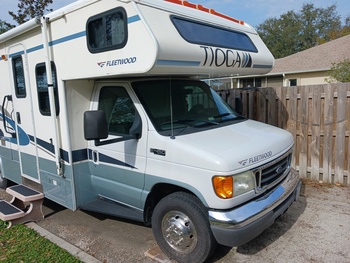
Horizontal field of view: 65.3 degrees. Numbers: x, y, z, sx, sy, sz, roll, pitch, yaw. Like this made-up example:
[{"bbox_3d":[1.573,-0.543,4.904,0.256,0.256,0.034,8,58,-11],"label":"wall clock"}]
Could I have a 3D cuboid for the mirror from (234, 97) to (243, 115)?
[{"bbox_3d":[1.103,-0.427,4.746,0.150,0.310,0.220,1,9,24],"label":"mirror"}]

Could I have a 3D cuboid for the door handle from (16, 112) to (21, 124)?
[{"bbox_3d":[-2.575,-0.212,4.491,0.090,0.195,0.045,5,11,40],"label":"door handle"}]

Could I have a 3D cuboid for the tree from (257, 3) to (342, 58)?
[{"bbox_3d":[13.346,-8.222,29.252,10.300,10.600,9.800,1,9,24],"label":"tree"}]

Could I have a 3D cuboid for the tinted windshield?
[{"bbox_3d":[0.242,-0.383,3.696,1.660,0.750,0.200,-11,-24,-49],"label":"tinted windshield"}]

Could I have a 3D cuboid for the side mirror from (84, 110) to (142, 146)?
[{"bbox_3d":[-0.649,-0.047,2.886,0.520,0.350,0.280,-7,9,-31],"label":"side mirror"}]

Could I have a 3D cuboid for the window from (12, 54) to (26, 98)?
[{"bbox_3d":[-2.437,-0.849,4.287,0.355,0.640,0.040,5,11,40],"label":"window"}]

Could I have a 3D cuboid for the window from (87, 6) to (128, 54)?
[{"bbox_3d":[-0.690,-1.002,2.746,0.660,0.380,0.045,5,11,40],"label":"window"}]

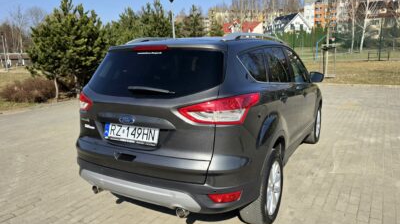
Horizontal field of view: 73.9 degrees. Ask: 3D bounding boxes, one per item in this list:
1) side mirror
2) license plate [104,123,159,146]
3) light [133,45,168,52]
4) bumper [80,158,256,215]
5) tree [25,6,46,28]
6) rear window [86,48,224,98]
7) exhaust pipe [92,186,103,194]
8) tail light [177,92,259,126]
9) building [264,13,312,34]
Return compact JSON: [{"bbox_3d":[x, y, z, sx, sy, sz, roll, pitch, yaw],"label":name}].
[{"bbox_3d":[1.740,-0.508,3.921,0.210,0.165,0.130,4,11,30],"label":"side mirror"},{"bbox_3d":[-0.515,0.158,1.966,0.520,0.116,0.020,4,4,30],"label":"license plate"},{"bbox_3d":[-0.404,-0.495,2.081,0.355,0.042,0.050,4,11,30],"label":"light"},{"bbox_3d":[-0.452,0.536,2.132,1.780,0.340,0.420,4,11,30],"label":"bumper"},{"bbox_3d":[-25.993,-11.930,42.000,4.200,9.500,4.200,-8,12,-30],"label":"tree"},{"bbox_3d":[-0.419,-0.297,2.096,1.310,0.430,0.130,4,-19,30],"label":"rear window"},{"bbox_3d":[-0.869,0.659,2.303,0.080,0.076,0.120,4,11,30],"label":"exhaust pipe"},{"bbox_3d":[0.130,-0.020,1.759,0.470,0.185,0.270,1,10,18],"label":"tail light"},{"bbox_3d":[23.307,-22.517,70.000,8.300,7.600,10.500,-5,11,-19],"label":"building"}]

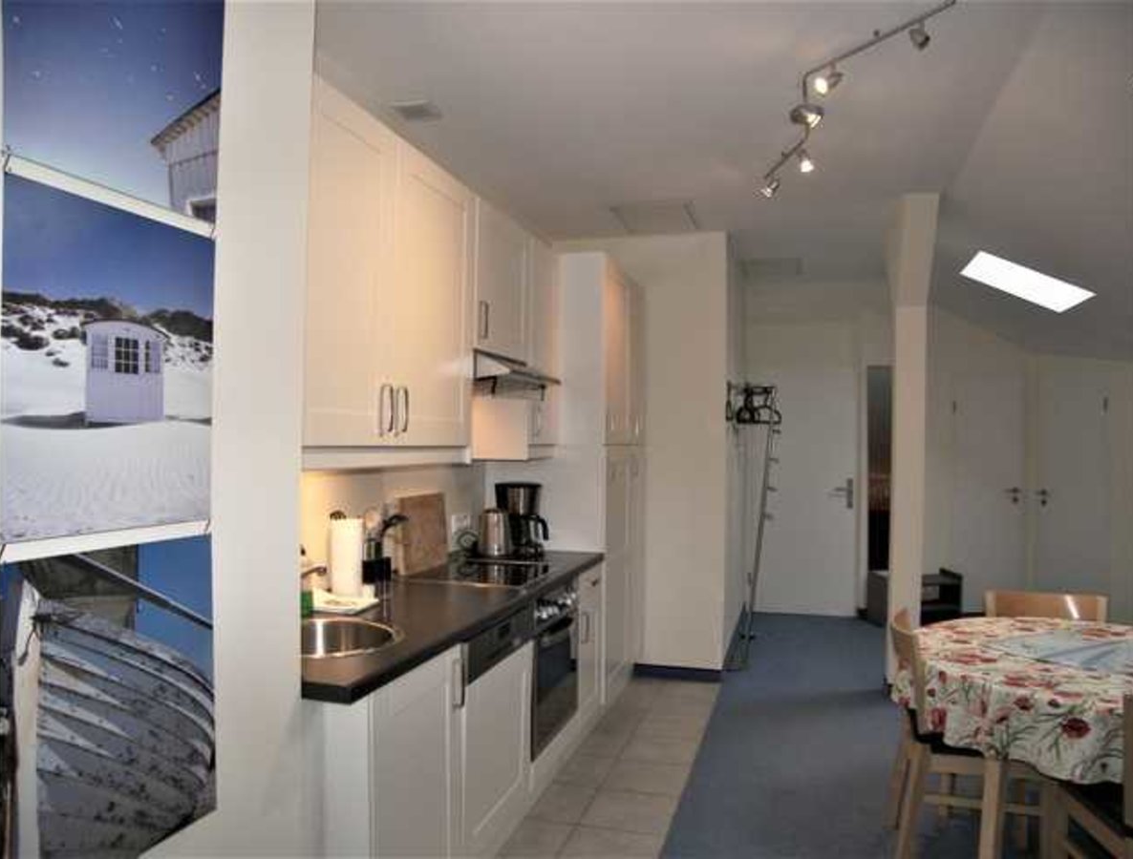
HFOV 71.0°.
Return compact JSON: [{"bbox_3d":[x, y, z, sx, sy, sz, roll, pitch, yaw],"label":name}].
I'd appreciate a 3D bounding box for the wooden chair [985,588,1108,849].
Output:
[{"bbox_3d":[1.853,1.064,2.973,0.440,0.840,0.500,0,-1,18],"label":"wooden chair"}]

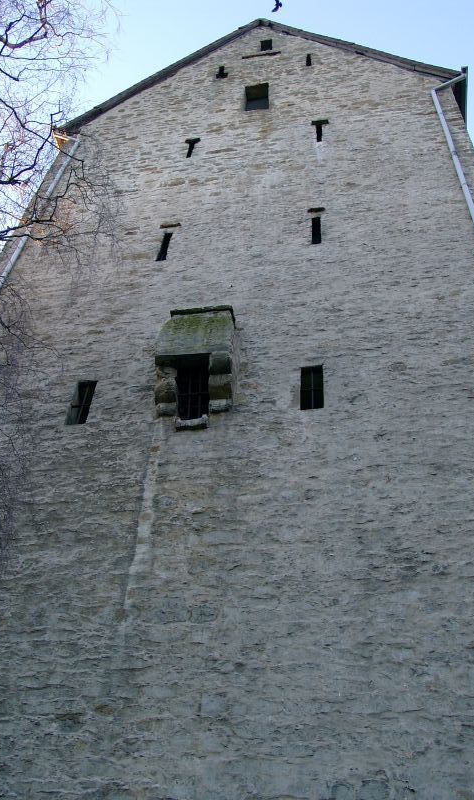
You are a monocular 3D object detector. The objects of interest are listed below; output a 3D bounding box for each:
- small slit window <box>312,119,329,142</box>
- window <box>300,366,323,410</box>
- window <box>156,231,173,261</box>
[{"bbox_3d":[2.011,-6.339,18.803,0.431,1.290,0.220,-4,-49,9],"label":"small slit window"},{"bbox_3d":[1.151,-0.114,11.877,0.343,0.978,0.220,-4,-49,9],"label":"window"},{"bbox_3d":[-1.415,-2.975,15.760,0.200,1.059,0.220,-4,-49,9],"label":"window"}]

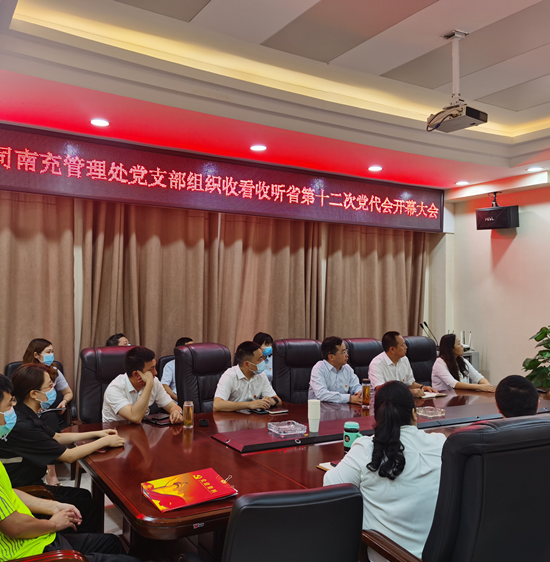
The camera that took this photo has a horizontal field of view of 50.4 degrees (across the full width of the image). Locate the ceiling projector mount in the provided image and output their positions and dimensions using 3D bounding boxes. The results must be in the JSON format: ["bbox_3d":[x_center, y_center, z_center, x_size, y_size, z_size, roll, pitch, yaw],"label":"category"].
[{"bbox_3d":[1.269,-1.415,4.102,0.290,0.700,0.330,1,-2,-34],"label":"ceiling projector mount"}]

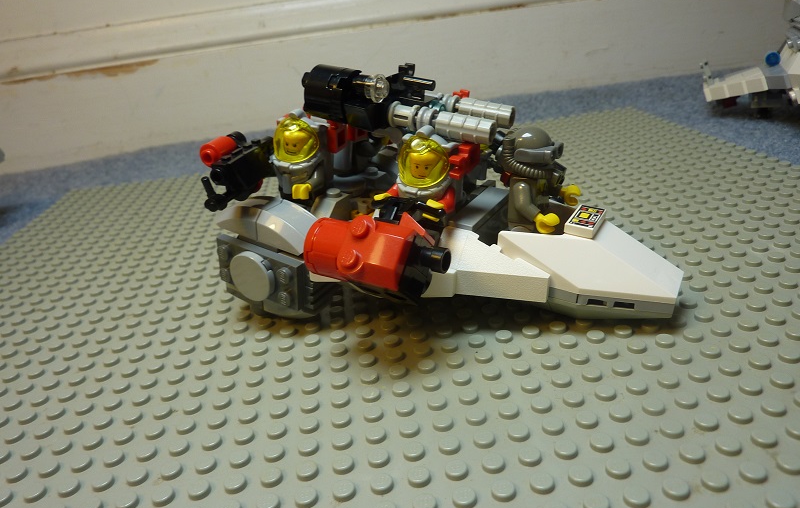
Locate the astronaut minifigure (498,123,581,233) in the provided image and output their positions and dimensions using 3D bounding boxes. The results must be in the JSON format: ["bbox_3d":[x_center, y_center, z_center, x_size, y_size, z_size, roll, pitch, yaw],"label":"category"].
[{"bbox_3d":[0.043,-0.022,0.181,0.026,0.036,0.024,18,33,24],"label":"astronaut minifigure"}]

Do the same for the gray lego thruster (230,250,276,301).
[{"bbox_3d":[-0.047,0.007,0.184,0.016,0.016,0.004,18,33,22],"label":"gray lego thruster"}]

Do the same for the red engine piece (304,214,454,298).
[{"bbox_3d":[-0.006,0.000,0.158,0.039,0.018,0.018,10,29,23],"label":"red engine piece"}]

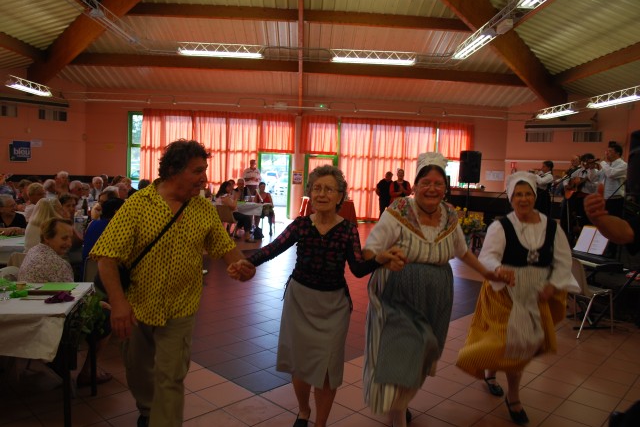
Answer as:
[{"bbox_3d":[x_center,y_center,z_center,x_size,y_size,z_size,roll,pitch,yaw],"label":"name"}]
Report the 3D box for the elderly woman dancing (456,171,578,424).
[{"bbox_3d":[1.320,0.523,3.230,0.740,1.580,0.580,2,5,0],"label":"elderly woman dancing"}]

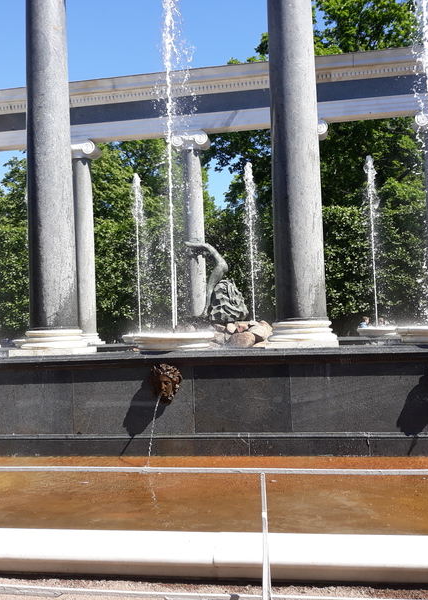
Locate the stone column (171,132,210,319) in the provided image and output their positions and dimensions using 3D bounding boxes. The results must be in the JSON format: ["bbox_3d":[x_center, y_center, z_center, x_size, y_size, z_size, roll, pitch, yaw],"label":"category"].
[{"bbox_3d":[-0.694,-2.341,22.716,1.310,7.648,1.109,-2,-3,9],"label":"stone column"}]

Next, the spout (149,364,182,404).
[{"bbox_3d":[-0.760,1.324,9.781,0.449,0.602,0.344,-2,-3,9],"label":"spout"}]

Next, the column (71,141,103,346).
[{"bbox_3d":[-4.874,-2.168,23.394,1.310,7.648,1.109,-2,-3,9],"label":"column"}]

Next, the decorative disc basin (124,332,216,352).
[{"bbox_3d":[-0.643,0.701,10.412,1.338,0.296,1.338,-2,-3,0],"label":"decorative disc basin"}]

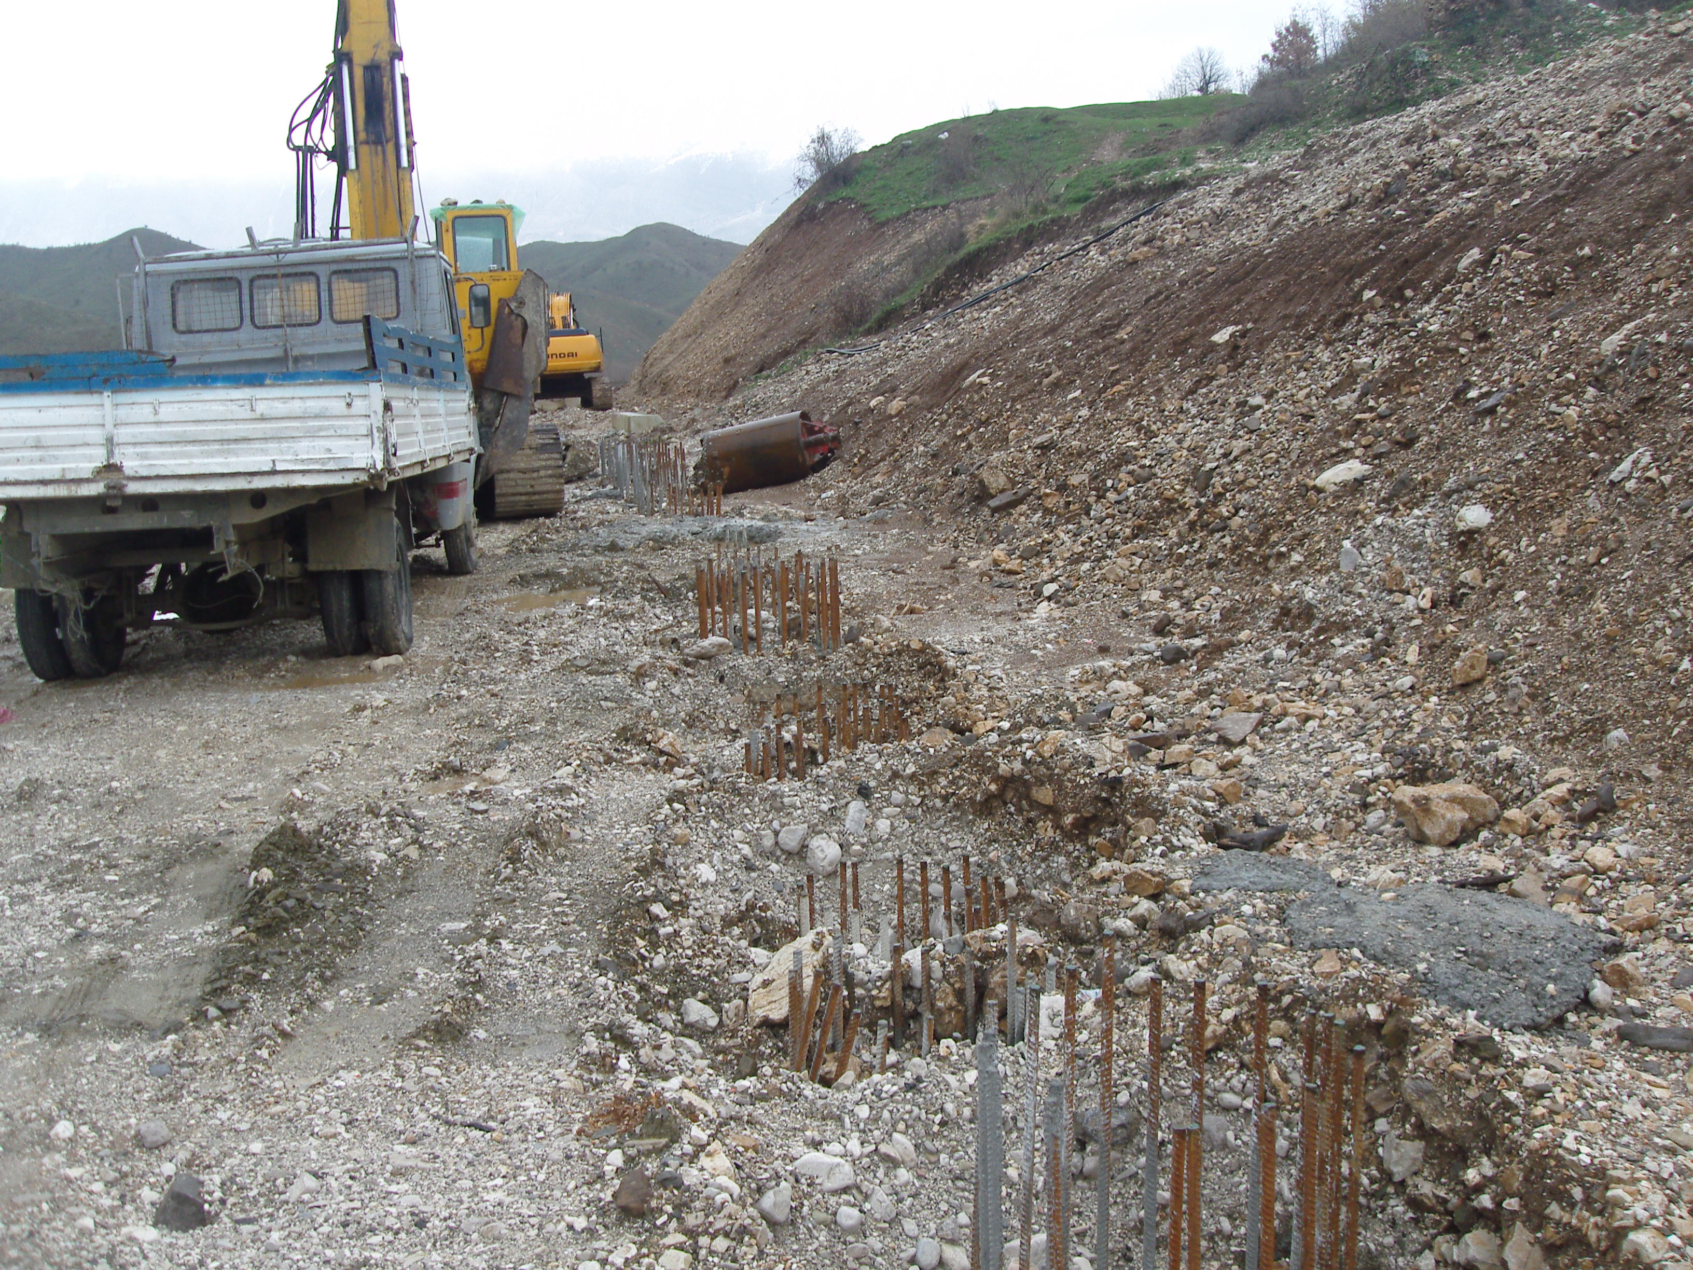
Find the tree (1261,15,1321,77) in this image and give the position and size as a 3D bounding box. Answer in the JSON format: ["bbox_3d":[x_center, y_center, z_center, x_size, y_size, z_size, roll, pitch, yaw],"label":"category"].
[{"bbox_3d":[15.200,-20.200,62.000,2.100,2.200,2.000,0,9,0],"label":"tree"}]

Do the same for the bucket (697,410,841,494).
[{"bbox_3d":[-0.845,-2.133,21.110,1.620,0.780,0.780,-11,6,14],"label":"bucket"}]

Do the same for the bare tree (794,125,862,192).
[{"bbox_3d":[-0.700,-17.900,68.000,2.500,2.450,2.300,0,9,0],"label":"bare tree"}]

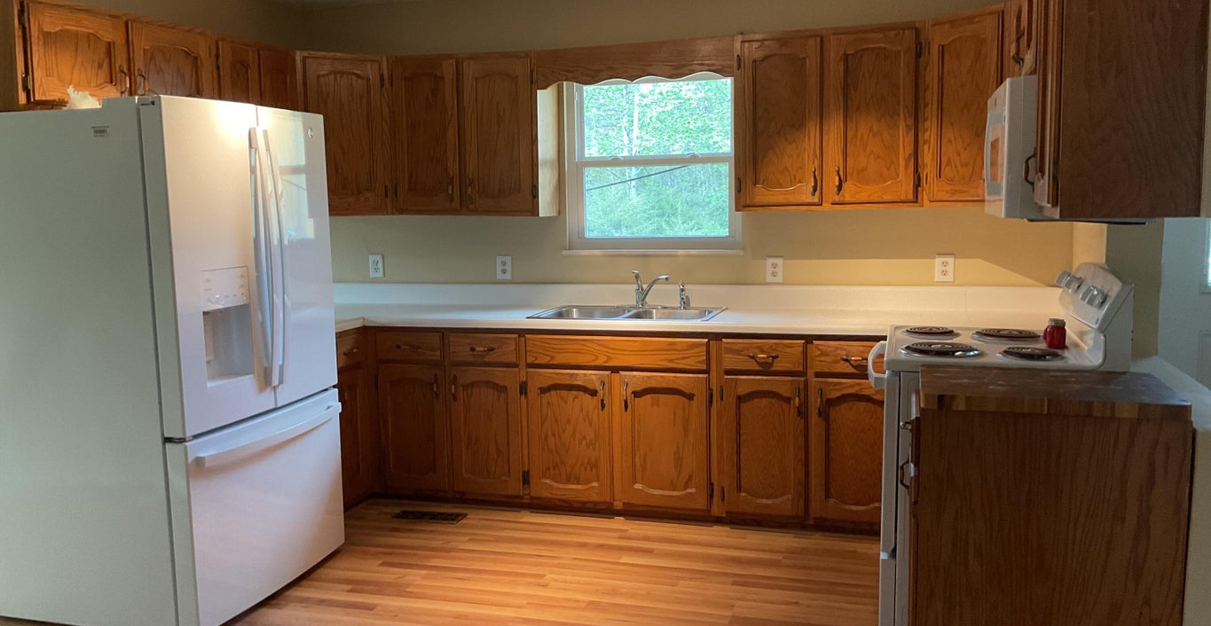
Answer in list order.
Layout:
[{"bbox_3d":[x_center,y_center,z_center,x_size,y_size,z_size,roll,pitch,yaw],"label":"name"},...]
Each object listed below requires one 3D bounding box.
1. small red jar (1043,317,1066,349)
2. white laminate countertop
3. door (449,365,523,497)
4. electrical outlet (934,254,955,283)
[{"bbox_3d":[1.485,0.067,3.350,0.070,0.100,0.068,1,7,17],"label":"small red jar"},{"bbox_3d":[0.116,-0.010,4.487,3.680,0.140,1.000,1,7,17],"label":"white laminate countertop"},{"bbox_3d":[-0.548,0.545,4.681,0.343,0.594,0.028,1,7,17],"label":"door"},{"bbox_3d":[1.527,-0.199,4.560,0.080,0.120,0.012,1,7,17],"label":"electrical outlet"}]

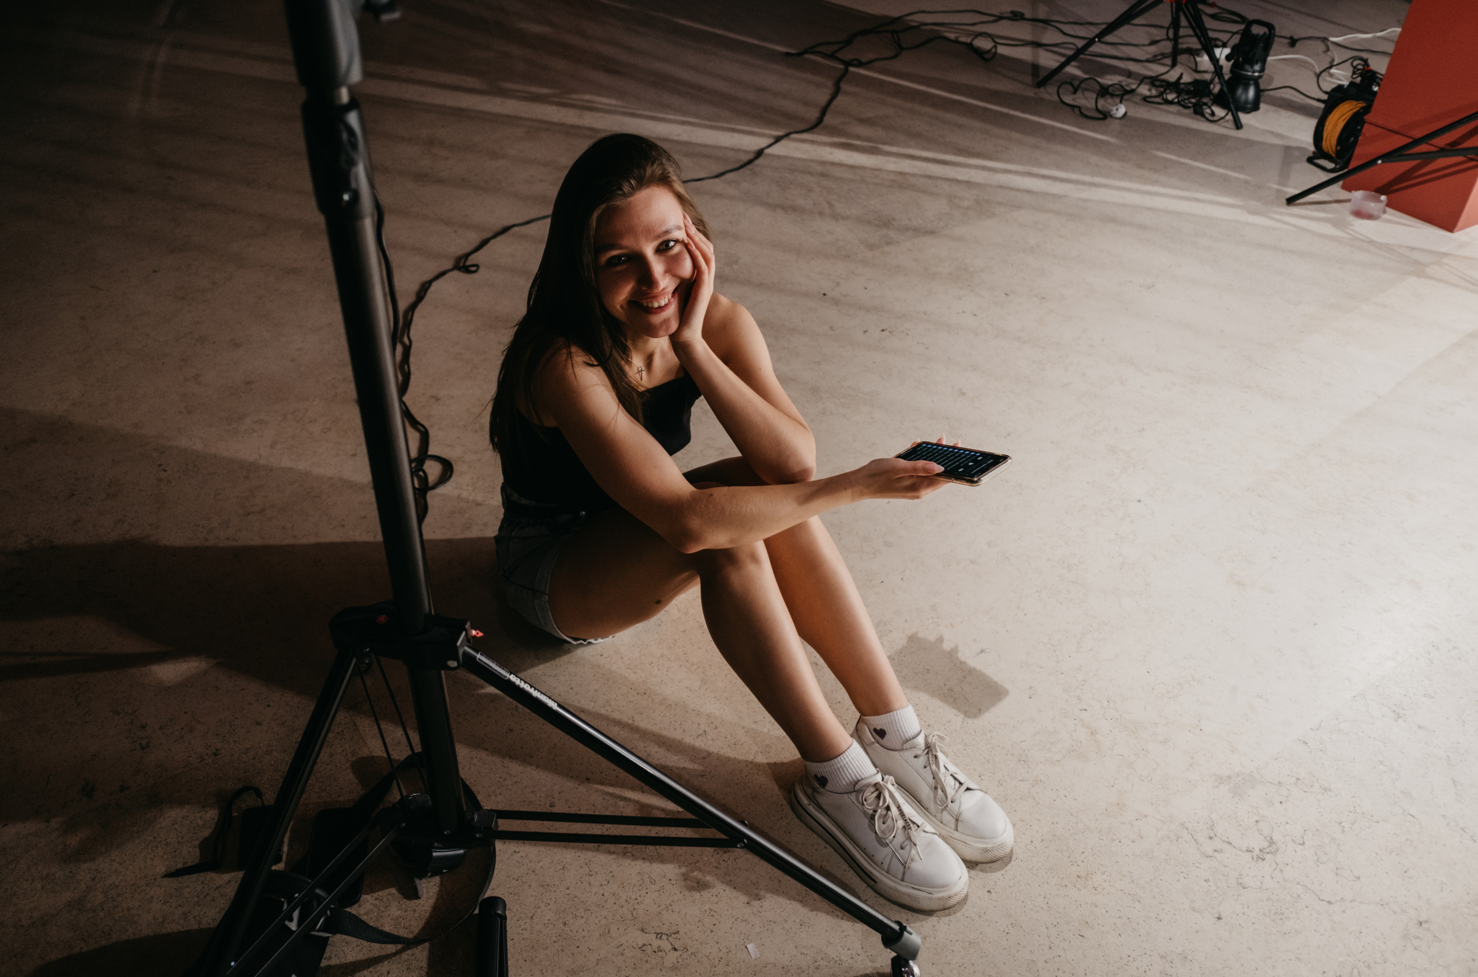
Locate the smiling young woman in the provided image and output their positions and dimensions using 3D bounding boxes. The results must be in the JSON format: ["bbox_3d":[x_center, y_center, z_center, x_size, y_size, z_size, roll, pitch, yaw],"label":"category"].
[{"bbox_3d":[0.048,-0.013,1.548,0.920,0.855,0.445,29,43,31],"label":"smiling young woman"}]

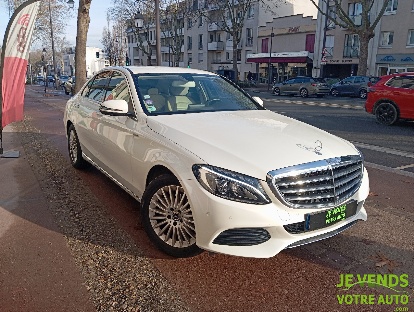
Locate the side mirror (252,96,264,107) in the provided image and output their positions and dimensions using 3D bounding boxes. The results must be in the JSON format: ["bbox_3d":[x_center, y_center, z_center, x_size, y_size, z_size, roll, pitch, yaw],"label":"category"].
[{"bbox_3d":[0.613,-0.637,4.028,0.235,0.145,0.160,-8,16,-33],"label":"side mirror"}]

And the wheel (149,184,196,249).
[{"bbox_3d":[-0.200,0.439,2.557,0.485,0.485,0.180,10,16,32],"label":"wheel"}]

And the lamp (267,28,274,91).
[{"bbox_3d":[6.469,-9.697,33.932,0.350,6.100,0.350,-10,17,-39],"label":"lamp"}]

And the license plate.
[{"bbox_3d":[0.850,0.401,2.254,0.520,0.110,0.020,-8,16,-33],"label":"license plate"}]

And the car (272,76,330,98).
[{"bbox_3d":[7.040,-5.270,25.450,1.790,1.450,4.560,-8,16,-34],"label":"car"}]

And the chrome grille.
[{"bbox_3d":[0.816,0.179,2.261,0.900,0.300,0.150,-8,16,-33],"label":"chrome grille"}]

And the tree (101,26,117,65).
[{"bbox_3d":[-20.671,-21.713,71.279,3.400,10.919,3.400,1,14,0],"label":"tree"}]

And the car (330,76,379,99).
[{"bbox_3d":[11.650,-5.390,26.150,1.790,1.540,4.150,-7,16,-30],"label":"car"}]

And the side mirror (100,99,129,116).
[{"bbox_3d":[-0.845,-0.432,3.063,0.235,0.145,0.160,-8,16,-33],"label":"side mirror"}]

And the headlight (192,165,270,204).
[{"bbox_3d":[0.150,0.177,2.123,0.370,0.210,0.420,-8,16,-33],"label":"headlight"}]

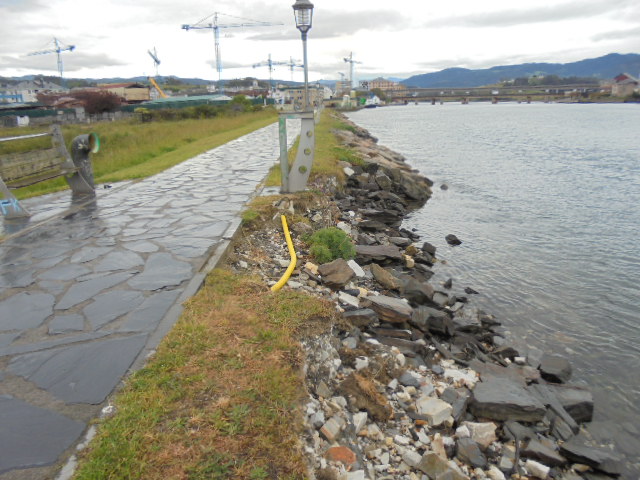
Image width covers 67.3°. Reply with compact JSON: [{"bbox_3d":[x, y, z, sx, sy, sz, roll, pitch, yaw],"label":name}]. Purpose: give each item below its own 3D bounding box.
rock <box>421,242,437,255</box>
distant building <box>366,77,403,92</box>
[{"bbox_3d":[1.926,0.151,8.534,0.270,0.170,0.210,-1,16,0],"label":"rock"},{"bbox_3d":[50.429,-117.448,370.266,27.800,14.700,16.000,-1,16,0],"label":"distant building"}]

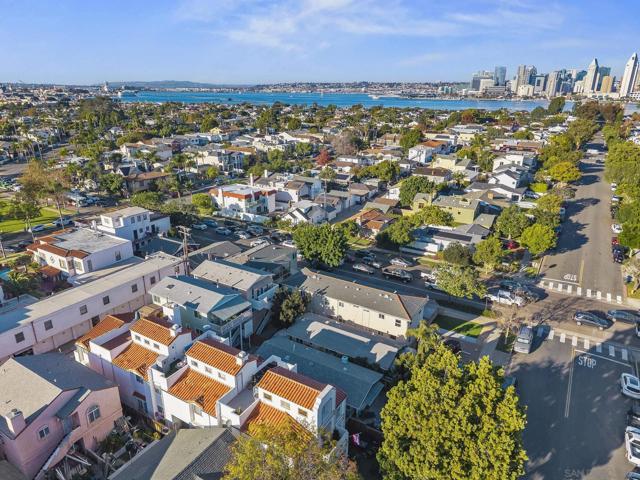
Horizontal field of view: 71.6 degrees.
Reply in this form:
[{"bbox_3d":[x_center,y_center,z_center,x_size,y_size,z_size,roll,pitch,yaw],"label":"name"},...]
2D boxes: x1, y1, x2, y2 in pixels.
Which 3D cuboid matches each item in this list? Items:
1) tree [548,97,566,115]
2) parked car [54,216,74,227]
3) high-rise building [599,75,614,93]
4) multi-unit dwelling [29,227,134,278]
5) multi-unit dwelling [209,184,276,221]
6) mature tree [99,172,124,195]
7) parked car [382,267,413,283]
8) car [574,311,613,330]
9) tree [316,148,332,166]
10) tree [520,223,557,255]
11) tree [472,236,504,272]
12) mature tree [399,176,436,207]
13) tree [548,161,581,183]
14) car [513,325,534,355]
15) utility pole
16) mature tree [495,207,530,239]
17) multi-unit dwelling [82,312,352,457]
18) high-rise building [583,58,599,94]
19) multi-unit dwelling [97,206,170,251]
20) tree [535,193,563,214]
[{"bbox_3d":[291.662,-165.088,547.546,20.000,22.000,20.000,11,22,29],"label":"tree"},{"bbox_3d":[-64.609,-4.637,111.974,1.900,1.650,4.700,11,22,29],"label":"parked car"},{"bbox_3d":[1294.902,-686.444,2001.909,35.000,80.000,30.000,0,19,0],"label":"high-rise building"},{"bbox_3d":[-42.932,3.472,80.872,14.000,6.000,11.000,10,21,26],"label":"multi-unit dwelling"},{"bbox_3d":[-21.713,-11.029,125.475,13.300,6.800,13.000,11,22,29],"label":"multi-unit dwelling"},{"bbox_3d":[-67.328,-17.911,142.144,8.010,7.140,8.010,-9,21,-24],"label":"mature tree"},{"bbox_3d":[15.376,6.588,87.243,5.600,1.820,1.950,12,22,29],"label":"parked car"},{"bbox_3d":[40.982,12.120,66.696,4.700,1.480,1.830,11,22,29],"label":"car"},{"bbox_3d":[1.985,-35.200,191.195,6.300,7.928,6.300,0,19,0],"label":"tree"},{"bbox_3d":[45.711,-0.166,92.850,7.600,7.600,7.600,11,22,29],"label":"tree"},{"bbox_3d":[31.713,2.987,82.807,5.600,6.887,5.600,0,19,0],"label":"tree"},{"bbox_3d":[30.785,-14.946,138.316,10.923,9.609,10.923,12,22,29],"label":"mature tree"},{"bbox_3d":[87.663,-23.797,159.476,11.200,8.700,11.200,11,22,29],"label":"tree"},{"bbox_3d":[29.823,14.528,64.717,1.920,1.760,4.850,12,22,29],"label":"car"},{"bbox_3d":[-23.877,3.478,79.579,2.933,11.935,0.506,12,22,29],"label":"utility pole"},{"bbox_3d":[47.345,-4.160,108.739,8.496,8.799,8.496,12,22,29],"label":"mature tree"},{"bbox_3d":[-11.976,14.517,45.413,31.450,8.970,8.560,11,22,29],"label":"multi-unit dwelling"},{"bbox_3d":[998.129,-589.841,1629.985,34.000,136.000,34.000,-15,24,-38],"label":"high-rise building"},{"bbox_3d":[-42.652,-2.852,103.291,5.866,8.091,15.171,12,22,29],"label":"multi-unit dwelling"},{"bbox_3d":[61.886,-9.368,120.368,7.600,7.000,7.600,11,22,29],"label":"tree"}]

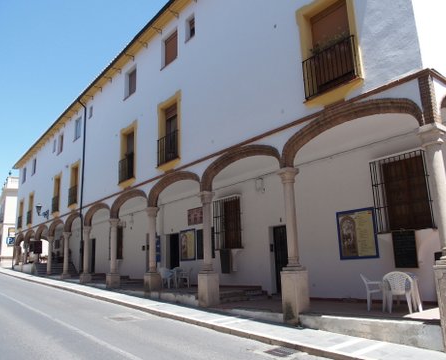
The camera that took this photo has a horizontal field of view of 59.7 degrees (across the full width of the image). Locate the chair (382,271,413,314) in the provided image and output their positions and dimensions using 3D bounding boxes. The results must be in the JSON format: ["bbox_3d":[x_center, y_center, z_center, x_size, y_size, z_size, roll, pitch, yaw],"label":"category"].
[{"bbox_3d":[3.570,2.254,7.849,0.570,0.800,0.550,-9,-14,27],"label":"chair"}]

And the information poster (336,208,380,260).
[{"bbox_3d":[3.476,1.415,10.116,0.057,1.257,1.108,7,-15,-37],"label":"information poster"}]

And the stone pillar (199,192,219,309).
[{"bbox_3d":[-0.455,2.094,11.919,0.447,3.379,0.447,7,-15,-37],"label":"stone pillar"}]

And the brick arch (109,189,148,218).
[{"bbox_3d":[-3.721,0.920,15.767,0.325,0.929,3.458,8,-16,-37],"label":"brick arch"}]

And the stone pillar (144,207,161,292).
[{"bbox_3d":[-2.657,2.632,14.682,0.447,3.085,0.447,7,-15,-37],"label":"stone pillar"}]

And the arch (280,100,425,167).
[{"bbox_3d":[2.487,-1.009,7.968,0.325,0.910,3.237,8,-16,-37],"label":"arch"}]

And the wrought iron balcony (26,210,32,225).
[{"bbox_3d":[-14.969,2.982,30.052,0.199,0.994,1.349,7,-15,-37],"label":"wrought iron balcony"}]

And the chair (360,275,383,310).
[{"bbox_3d":[3.130,2.335,8.139,0.540,0.770,0.550,-5,-13,15],"label":"chair"}]

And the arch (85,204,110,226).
[{"bbox_3d":[-6.065,1.714,19.221,0.369,0.930,3.443,7,-15,-37],"label":"arch"}]

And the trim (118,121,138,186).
[{"bbox_3d":[-3.901,-1.028,16.133,0.260,2.548,1.560,8,-16,-37],"label":"trim"}]

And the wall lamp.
[{"bbox_3d":[-11.670,2.045,25.058,0.800,1.015,0.400,8,-16,-37],"label":"wall lamp"}]

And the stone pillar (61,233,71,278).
[{"bbox_3d":[-8.908,4.253,21.999,0.460,2.544,0.460,8,-16,-37],"label":"stone pillar"}]

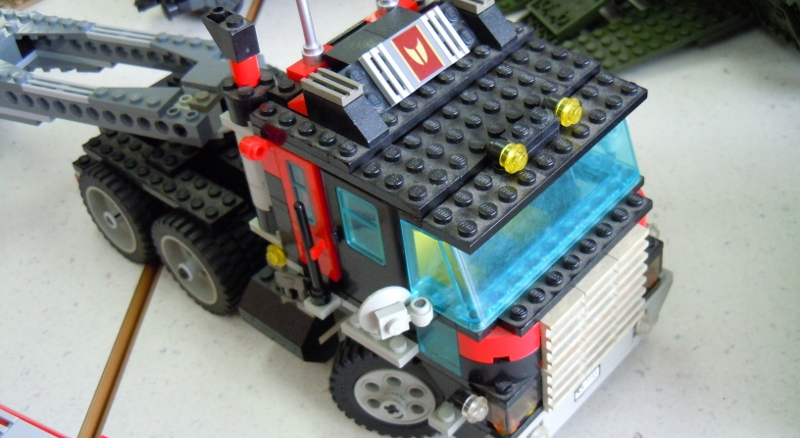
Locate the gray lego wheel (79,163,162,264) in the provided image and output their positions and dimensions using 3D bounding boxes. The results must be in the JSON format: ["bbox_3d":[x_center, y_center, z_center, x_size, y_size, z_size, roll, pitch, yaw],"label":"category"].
[{"bbox_3d":[-0.106,-0.003,0.405,0.042,0.042,0.015,27,52,34],"label":"gray lego wheel"}]

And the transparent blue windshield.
[{"bbox_3d":[0.037,-0.006,0.291,0.024,0.029,0.080,27,52,34],"label":"transparent blue windshield"}]

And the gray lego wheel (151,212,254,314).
[{"bbox_3d":[-0.071,0.015,0.378,0.042,0.042,0.015,27,52,34],"label":"gray lego wheel"}]

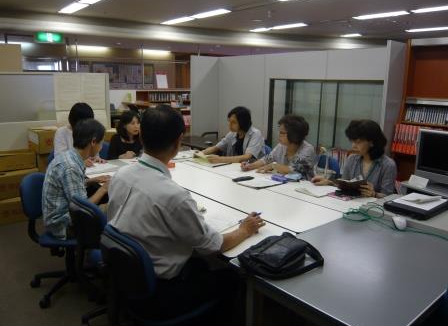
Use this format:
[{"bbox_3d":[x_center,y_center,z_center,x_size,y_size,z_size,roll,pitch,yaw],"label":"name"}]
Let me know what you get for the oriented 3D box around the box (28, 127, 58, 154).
[{"bbox_3d":[-1.962,-0.260,4.076,0.290,0.240,0.360,-11,17,-40],"label":"box"}]

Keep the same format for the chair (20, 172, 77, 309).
[{"bbox_3d":[-1.080,0.470,2.530,0.590,0.840,0.560,-3,14,-16],"label":"chair"}]

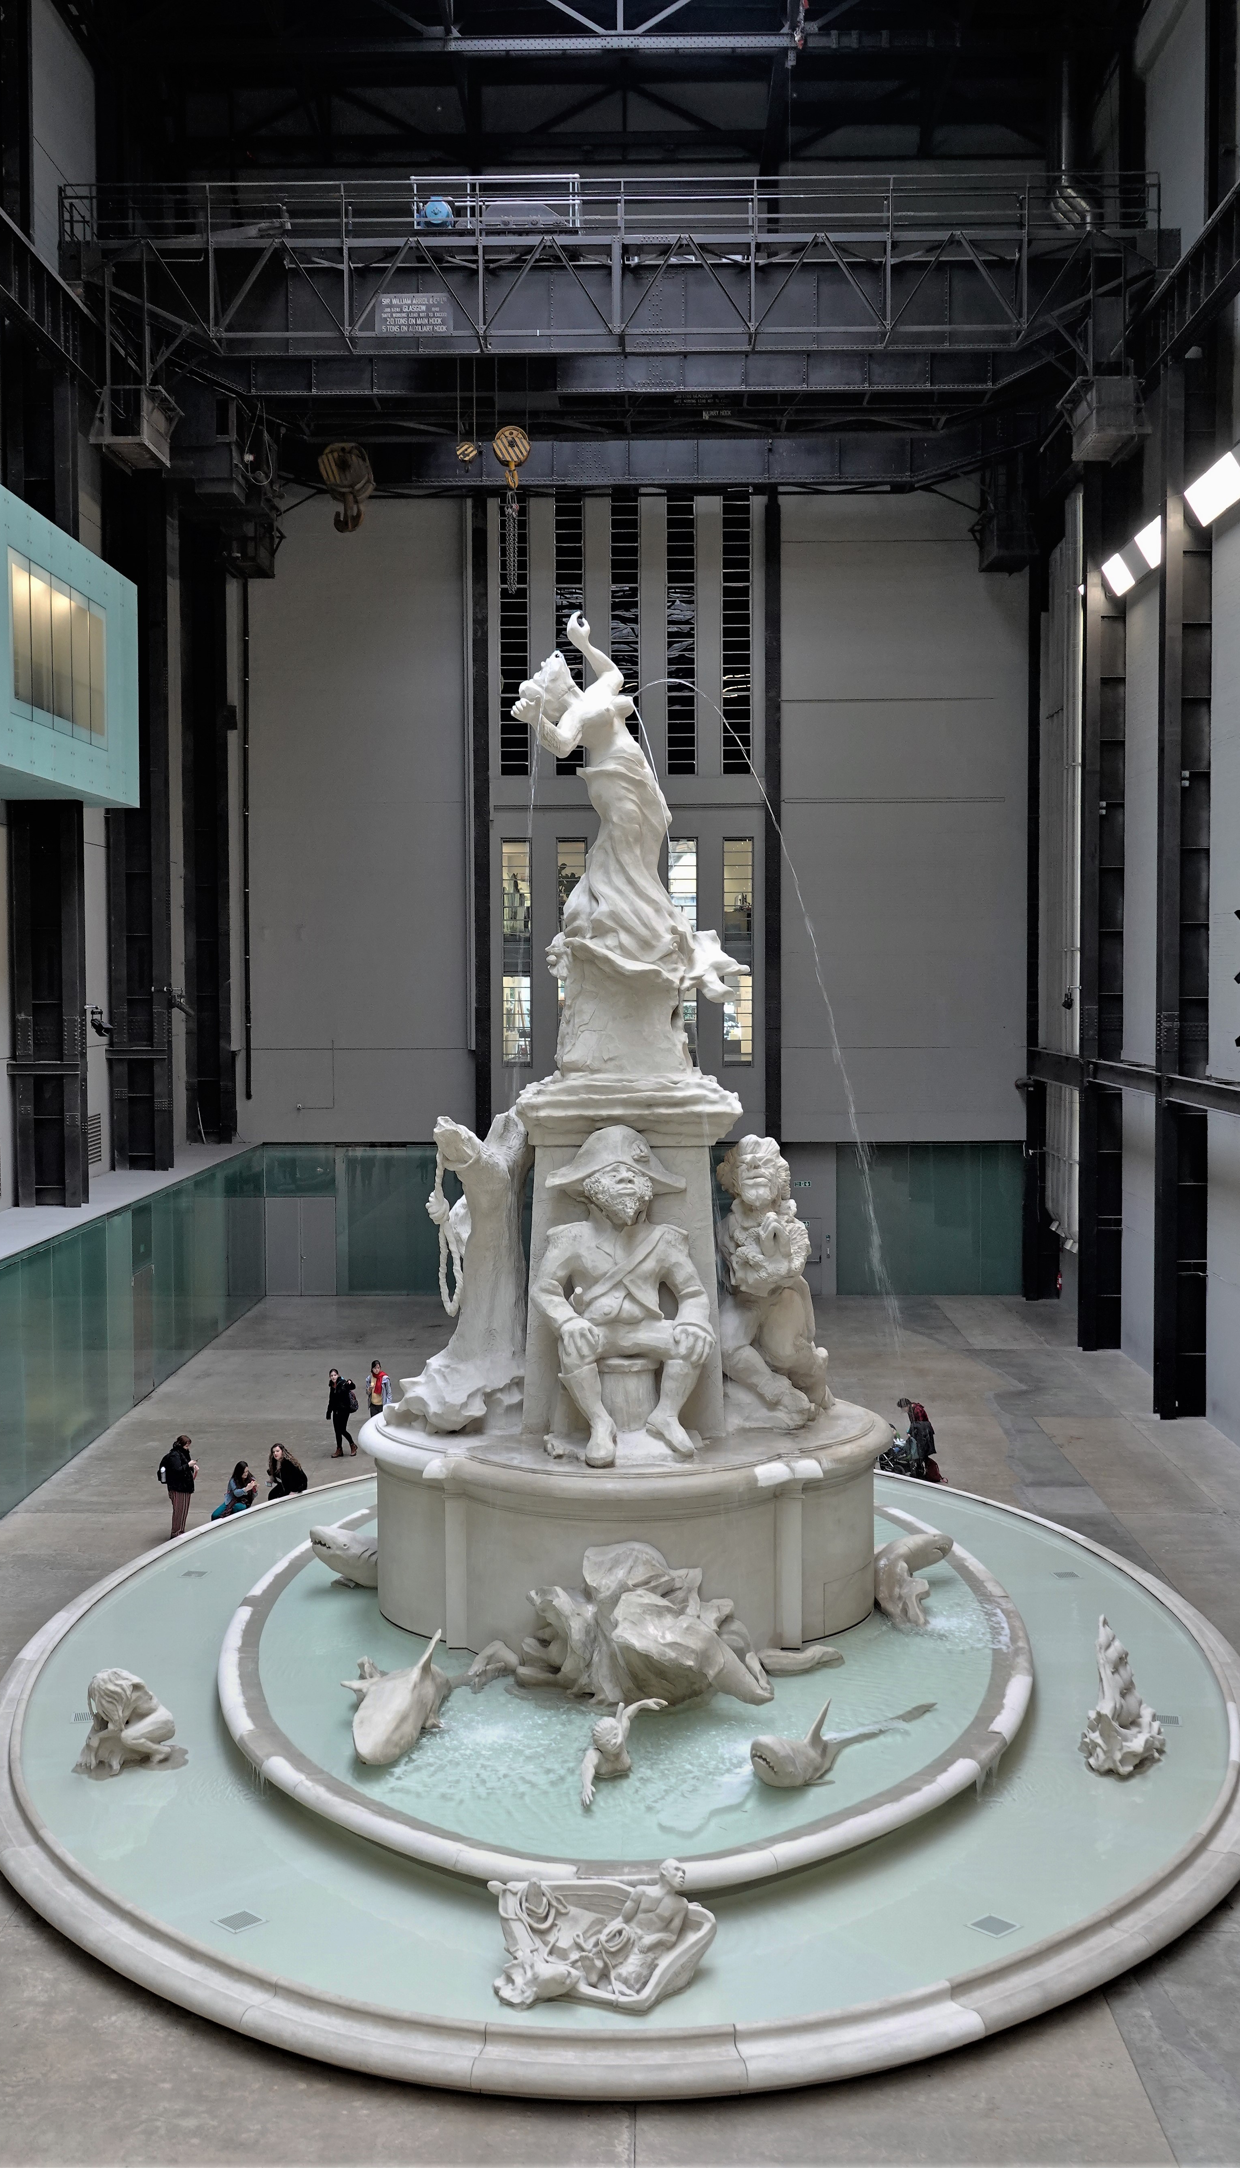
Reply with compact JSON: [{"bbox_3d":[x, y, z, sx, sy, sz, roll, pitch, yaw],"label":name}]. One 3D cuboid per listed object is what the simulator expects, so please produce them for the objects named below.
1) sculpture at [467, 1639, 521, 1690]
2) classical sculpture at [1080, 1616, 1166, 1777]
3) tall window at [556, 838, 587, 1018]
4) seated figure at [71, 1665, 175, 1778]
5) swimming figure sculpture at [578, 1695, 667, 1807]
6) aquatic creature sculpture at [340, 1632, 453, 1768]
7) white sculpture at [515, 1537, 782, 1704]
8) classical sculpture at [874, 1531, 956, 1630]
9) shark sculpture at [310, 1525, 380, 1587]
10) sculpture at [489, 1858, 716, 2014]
[{"bbox_3d":[-1.476,6.731,24.014,0.550,0.460,0.600,2,4,38],"label":"sculpture"},{"bbox_3d":[5.404,6.531,22.047,0.880,1.600,0.850,0,3,1],"label":"classical sculpture"},{"bbox_3d":[-1.312,-3.586,55.915,0.840,6.260,0.200,0,3,1],"label":"tall window"},{"bbox_3d":[-5.354,6.847,22.175,1.000,1.050,0.750,-2,3,-30],"label":"seated figure"},{"bbox_3d":[0.076,6.741,20.836,0.850,0.740,1.000,0,3,9],"label":"swimming figure sculpture"},{"bbox_3d":[-2.431,6.549,22.416,1.050,0.980,2.150,0,3,11],"label":"aquatic creature sculpture"},{"bbox_3d":[0.286,6.170,23.657,2.900,1.580,1.350,0,3,1],"label":"white sculpture"},{"bbox_3d":[3.830,6.348,26.417,1.100,0.950,1.000,1,3,18],"label":"classical sculpture"},{"bbox_3d":[-3.551,6.364,27.731,1.400,0.850,0.800,-1,3,-17],"label":"shark sculpture"},{"bbox_3d":[-0.154,7.118,17.504,1.850,0.950,1.400,0,3,4],"label":"sculpture"}]

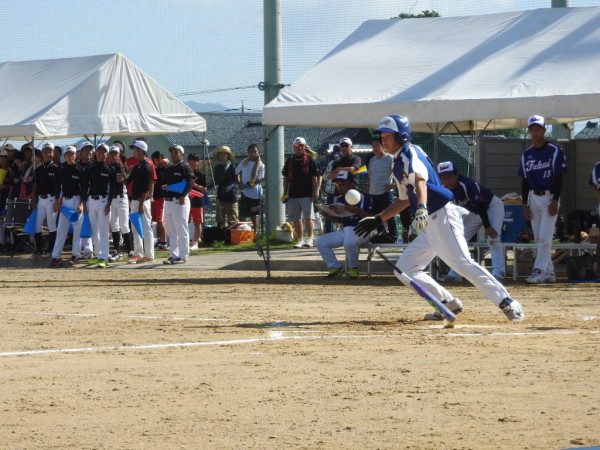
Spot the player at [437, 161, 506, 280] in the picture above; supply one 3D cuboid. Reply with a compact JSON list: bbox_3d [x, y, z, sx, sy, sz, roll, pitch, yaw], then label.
[{"bbox_3d":[1.839,-0.046,31.600,0.720,1.282,0.580,-1,1,-44],"label":"player"}]

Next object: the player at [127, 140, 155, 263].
[{"bbox_3d":[-2.296,-0.332,42.500,0.340,1.760,0.470,-1,1,-38],"label":"player"}]

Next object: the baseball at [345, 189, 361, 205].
[{"bbox_3d":[0.326,-0.174,18.200,0.097,0.097,0.097,-1,0,0],"label":"baseball"}]

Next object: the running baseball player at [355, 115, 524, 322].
[{"bbox_3d":[1.013,-0.044,21.400,1.200,1.503,0.650,-1,1,-26],"label":"running baseball player"}]

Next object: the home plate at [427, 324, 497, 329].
[{"bbox_3d":[1.047,0.660,19.100,0.432,0.025,0.432,-1,0,1],"label":"home plate"}]

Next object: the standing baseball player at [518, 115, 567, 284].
[{"bbox_3d":[2.510,-0.264,30.500,0.520,1.749,0.360,0,1,10],"label":"standing baseball player"}]

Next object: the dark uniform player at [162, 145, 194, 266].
[{"bbox_3d":[-1.732,-0.289,42.000,0.500,1.703,0.370,0,1,30],"label":"dark uniform player"}]

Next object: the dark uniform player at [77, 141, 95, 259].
[{"bbox_3d":[-3.173,-0.373,44.000,0.500,1.762,0.360,0,1,18],"label":"dark uniform player"}]

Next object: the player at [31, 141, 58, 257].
[{"bbox_3d":[-3.867,-0.366,44.600,0.480,1.760,0.330,-1,0,9],"label":"player"}]

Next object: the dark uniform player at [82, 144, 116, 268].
[{"bbox_3d":[-2.858,-0.278,42.000,0.500,1.750,0.350,-1,0,7],"label":"dark uniform player"}]

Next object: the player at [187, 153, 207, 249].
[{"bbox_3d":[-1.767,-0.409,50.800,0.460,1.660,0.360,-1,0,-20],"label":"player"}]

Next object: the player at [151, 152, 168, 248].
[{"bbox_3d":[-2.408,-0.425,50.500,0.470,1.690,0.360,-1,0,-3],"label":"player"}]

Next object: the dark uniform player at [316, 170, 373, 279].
[{"bbox_3d":[0.489,-0.005,32.400,0.560,1.188,0.750,0,1,37],"label":"dark uniform player"}]

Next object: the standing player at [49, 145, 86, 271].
[{"bbox_3d":[-3.235,-0.254,41.000,0.540,1.705,0.380,0,1,12],"label":"standing player"}]

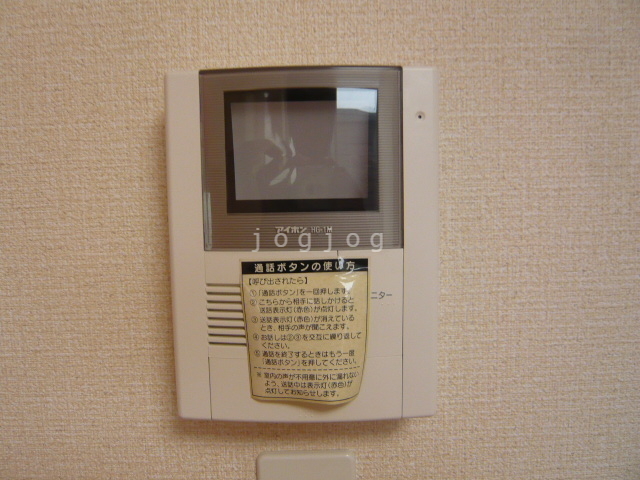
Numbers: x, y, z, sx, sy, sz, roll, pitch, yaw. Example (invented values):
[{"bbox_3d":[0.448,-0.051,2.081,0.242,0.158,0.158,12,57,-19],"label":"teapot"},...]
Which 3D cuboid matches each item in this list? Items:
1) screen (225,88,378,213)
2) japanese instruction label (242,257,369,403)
[{"bbox_3d":[-0.011,-0.053,0.310,0.091,0.073,0.010,-1,5,0],"label":"screen"},{"bbox_3d":[-0.009,0.055,0.315,0.076,0.088,0.009,-1,5,0],"label":"japanese instruction label"}]

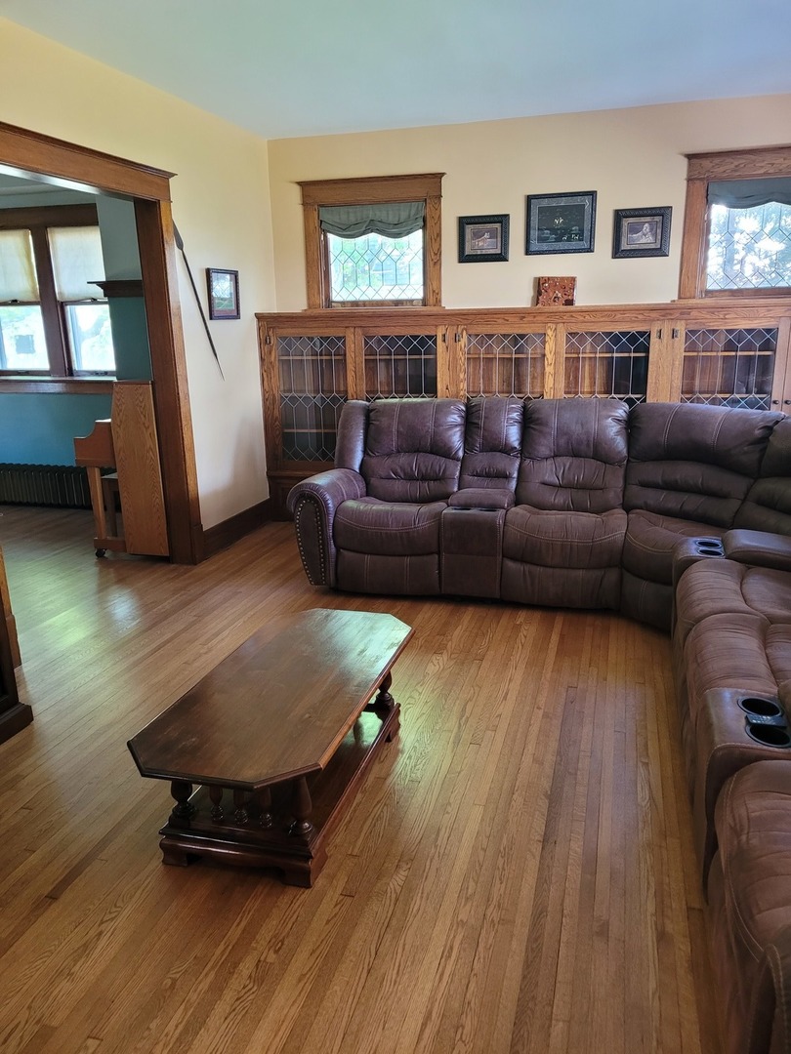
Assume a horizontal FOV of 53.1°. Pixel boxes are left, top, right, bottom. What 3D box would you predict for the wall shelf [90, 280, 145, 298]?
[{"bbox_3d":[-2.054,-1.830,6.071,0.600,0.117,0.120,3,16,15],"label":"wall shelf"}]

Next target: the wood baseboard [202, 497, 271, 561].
[{"bbox_3d":[-1.094,-0.010,5.510,0.023,0.190,0.980,3,16,16],"label":"wood baseboard"}]

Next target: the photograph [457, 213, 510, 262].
[{"bbox_3d":[0.609,-1.972,5.427,0.346,0.302,0.030,3,16,16],"label":"photograph"}]

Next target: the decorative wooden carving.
[{"bbox_3d":[1.075,-1.569,5.289,0.250,0.190,0.025,3,8,16],"label":"decorative wooden carving"}]

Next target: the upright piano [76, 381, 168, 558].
[{"bbox_3d":[-1.545,-0.525,5.641,0.620,1.140,1.440,3,16,16],"label":"upright piano"}]

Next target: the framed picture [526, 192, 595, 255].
[{"bbox_3d":[1.100,-2.017,5.271,0.450,0.378,0.030,3,16,16],"label":"framed picture"}]

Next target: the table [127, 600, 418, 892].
[{"bbox_3d":[-0.323,0.657,2.554,0.555,0.388,1.165,3,16,16],"label":"table"}]

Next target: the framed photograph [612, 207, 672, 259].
[{"bbox_3d":[1.603,-1.913,5.153,0.353,0.302,0.030,3,16,16],"label":"framed photograph"}]

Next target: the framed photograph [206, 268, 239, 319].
[{"bbox_3d":[-1.113,-1.512,5.163,0.025,0.310,0.390,3,16,16],"label":"framed photograph"}]

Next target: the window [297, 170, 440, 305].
[{"bbox_3d":[-0.165,-2.011,5.632,1.070,0.875,0.080,3,16,16],"label":"window"}]

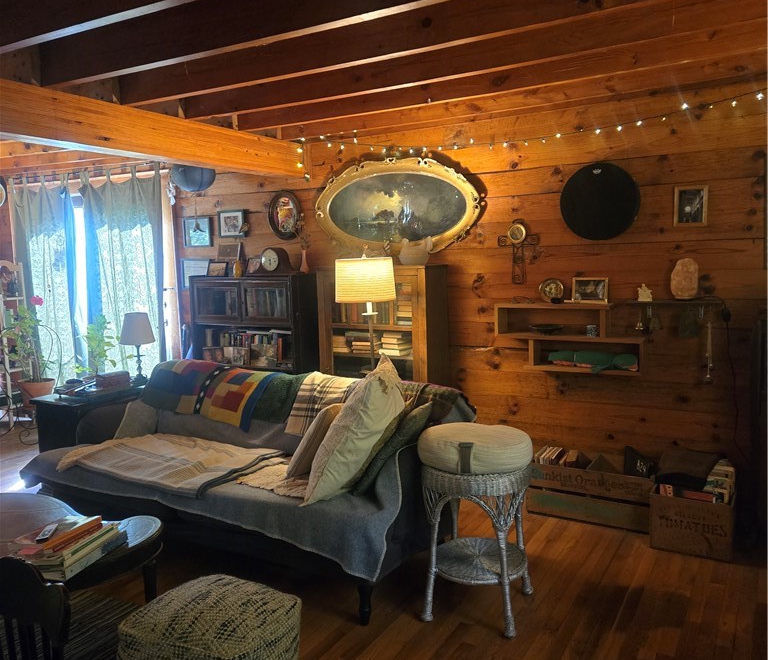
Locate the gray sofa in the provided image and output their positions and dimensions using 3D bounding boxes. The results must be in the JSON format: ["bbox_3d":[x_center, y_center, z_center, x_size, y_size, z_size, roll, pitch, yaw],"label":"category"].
[{"bbox_3d":[-0.770,0.697,3.598,2.270,0.850,0.950,2,7,30],"label":"gray sofa"}]

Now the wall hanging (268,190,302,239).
[{"bbox_3d":[-0.705,-0.822,4.846,0.280,0.330,0.040,2,7,30],"label":"wall hanging"}]

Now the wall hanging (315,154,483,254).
[{"bbox_3d":[0.054,-0.753,4.191,1.141,0.602,0.070,1,7,29],"label":"wall hanging"}]

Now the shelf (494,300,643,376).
[{"bbox_3d":[1.045,0.035,3.869,0.820,0.395,0.160,2,7,30],"label":"shelf"}]

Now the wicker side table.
[{"bbox_3d":[0.399,0.857,2.854,0.450,0.630,0.450,-2,6,0],"label":"wicker side table"}]

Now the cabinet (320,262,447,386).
[{"bbox_3d":[0.011,0.295,4.205,0.743,1.372,0.315,1,7,29],"label":"cabinet"}]

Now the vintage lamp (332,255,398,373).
[{"bbox_3d":[-0.076,0.309,3.964,0.360,1.495,0.360,2,7,30],"label":"vintage lamp"}]

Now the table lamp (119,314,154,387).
[{"bbox_3d":[-1.619,0.125,4.463,0.226,0.482,0.226,1,7,29],"label":"table lamp"}]

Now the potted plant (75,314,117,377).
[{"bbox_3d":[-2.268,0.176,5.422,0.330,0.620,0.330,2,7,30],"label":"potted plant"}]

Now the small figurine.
[{"bbox_3d":[0.189,-0.486,4.194,0.190,0.180,0.170,2,7,30],"label":"small figurine"}]

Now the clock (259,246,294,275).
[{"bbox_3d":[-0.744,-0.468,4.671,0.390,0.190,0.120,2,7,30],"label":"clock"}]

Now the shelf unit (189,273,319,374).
[{"bbox_3d":[-0.922,0.287,4.949,0.930,1.368,0.330,2,7,30],"label":"shelf unit"}]

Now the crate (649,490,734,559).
[{"bbox_3d":[1.514,0.897,3.318,0.350,0.263,0.399,1,7,29],"label":"crate"}]

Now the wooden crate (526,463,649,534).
[{"bbox_3d":[1.130,0.863,3.667,0.654,0.284,0.287,1,7,29],"label":"wooden crate"}]

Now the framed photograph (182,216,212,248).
[{"bbox_3d":[-1.383,-0.718,5.030,0.266,0.227,0.035,1,7,29],"label":"framed photograph"}]

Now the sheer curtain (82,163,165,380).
[{"bbox_3d":[-2.036,-0.172,5.372,0.945,2.135,0.105,1,7,29],"label":"sheer curtain"}]

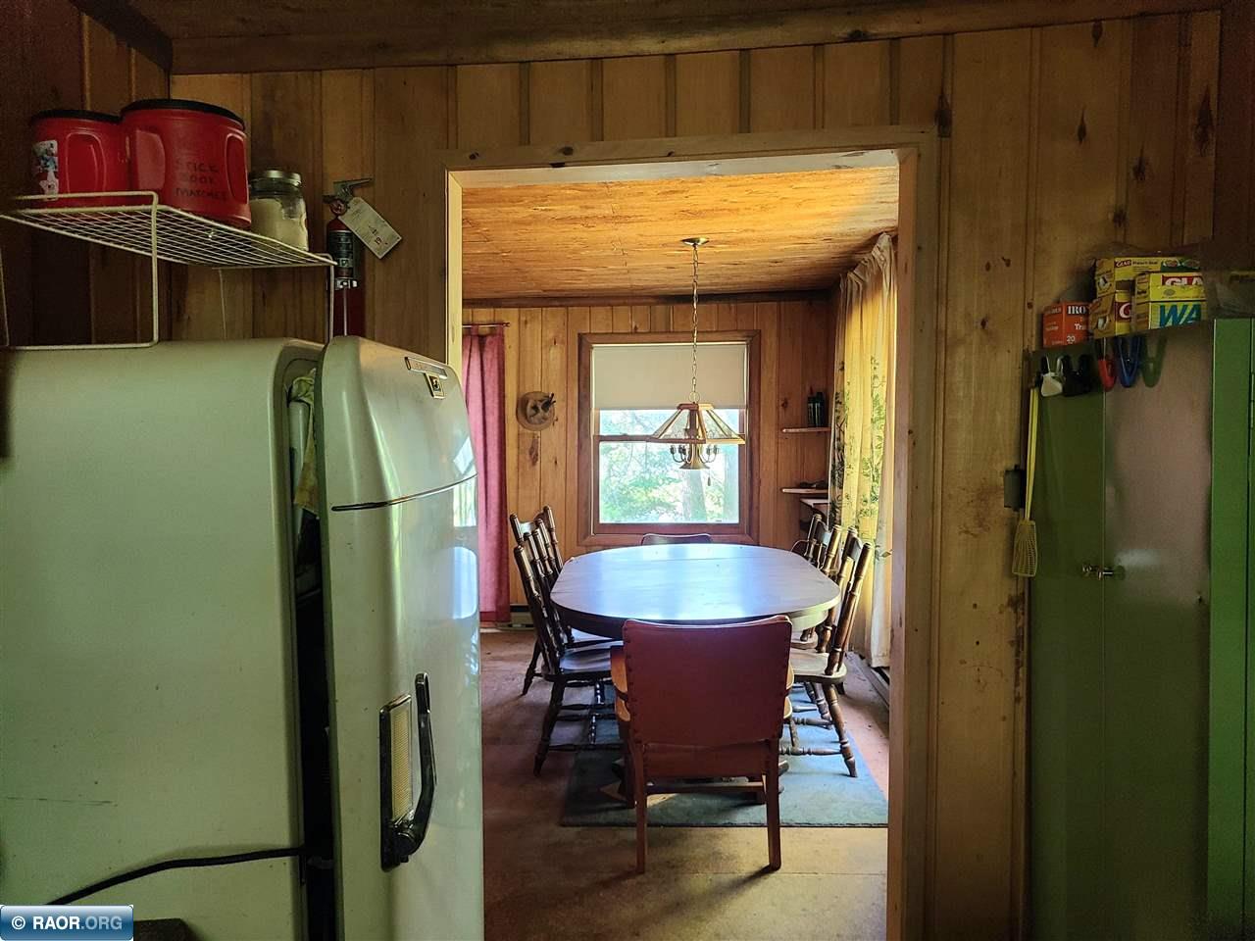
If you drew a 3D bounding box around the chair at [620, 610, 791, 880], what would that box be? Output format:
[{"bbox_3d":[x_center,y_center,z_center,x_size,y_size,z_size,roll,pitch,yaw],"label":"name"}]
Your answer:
[{"bbox_3d":[0.263,0.883,3.385,0.610,0.840,0.590,0,4,-1],"label":"chair"}]

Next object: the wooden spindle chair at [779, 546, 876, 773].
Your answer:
[{"bbox_3d":[0.760,0.773,4.159,0.540,0.967,0.460,0,4,2],"label":"wooden spindle chair"}]

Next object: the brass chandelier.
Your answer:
[{"bbox_3d":[0.305,-0.523,4.275,0.410,1.052,0.430,0,4,-5],"label":"brass chandelier"}]

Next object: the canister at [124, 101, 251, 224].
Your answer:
[{"bbox_3d":[-0.612,-0.416,1.312,0.158,0.148,0.158,-1,4,-25],"label":"canister"}]

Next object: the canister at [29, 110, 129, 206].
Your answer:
[{"bbox_3d":[-0.750,-0.410,1.298,0.120,0.132,0.120,-2,4,-30],"label":"canister"}]

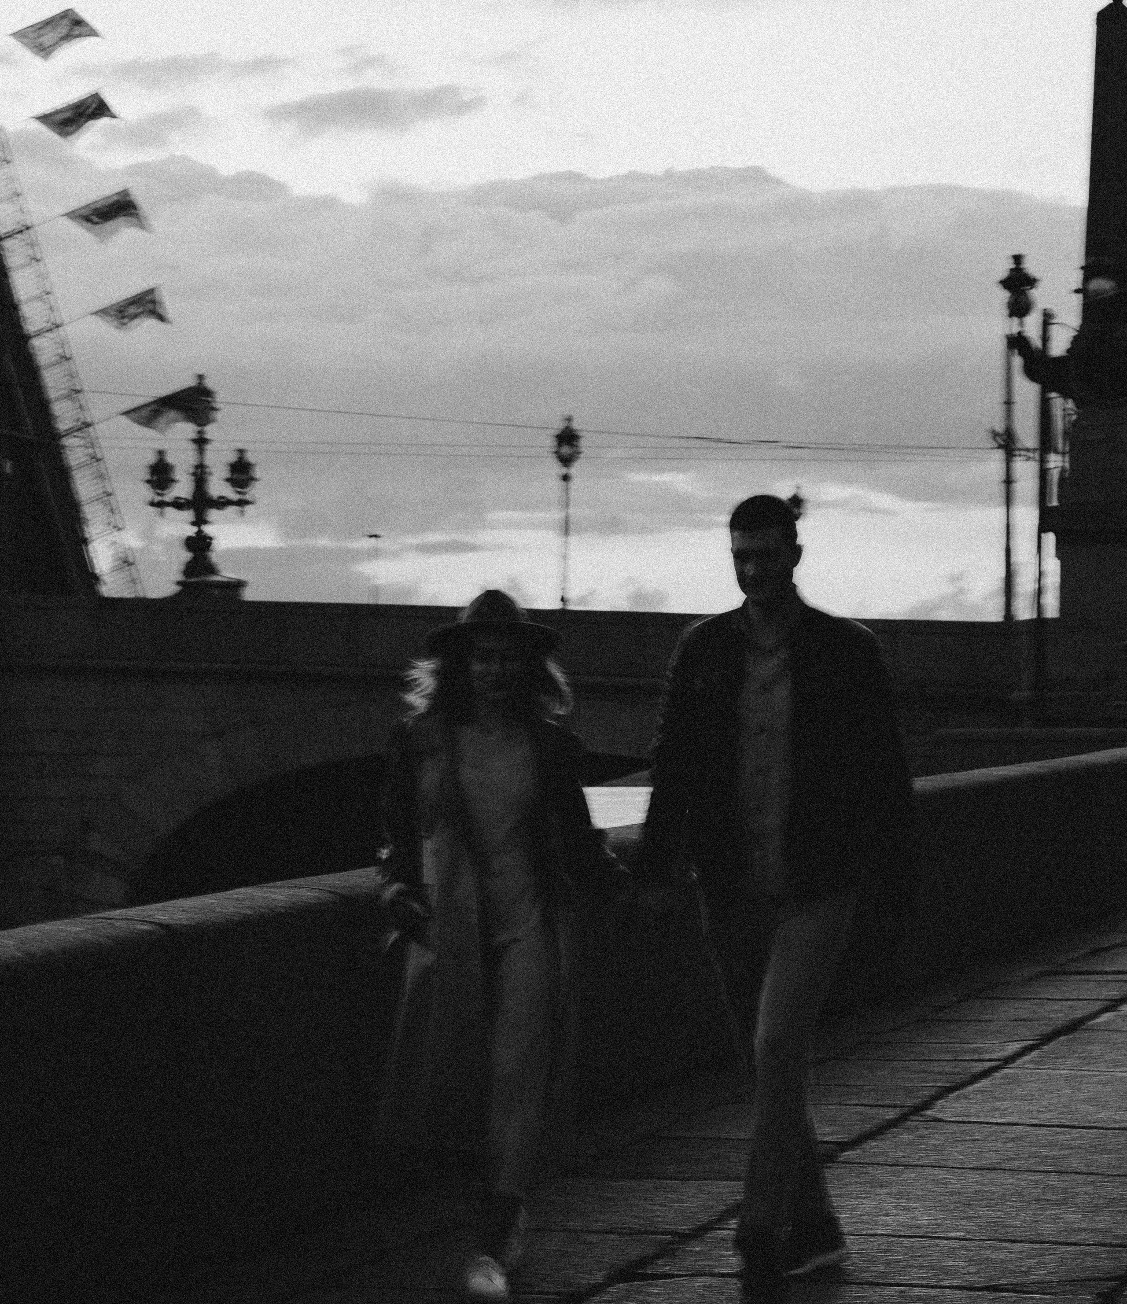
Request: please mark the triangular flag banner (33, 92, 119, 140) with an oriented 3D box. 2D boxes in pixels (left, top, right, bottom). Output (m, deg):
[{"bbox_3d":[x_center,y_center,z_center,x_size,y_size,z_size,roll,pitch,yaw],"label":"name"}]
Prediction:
[{"bbox_3d":[-11.474,-12.634,91.600,2.140,1.130,0.400,0,-2,24],"label":"triangular flag banner"}]

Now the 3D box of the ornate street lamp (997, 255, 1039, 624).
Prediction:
[{"bbox_3d":[9.563,-4.252,82.000,0.830,8.200,0.830,0,-1,0],"label":"ornate street lamp"}]

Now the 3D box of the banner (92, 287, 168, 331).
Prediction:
[{"bbox_3d":[-10.095,-8.036,91.200,1.930,1.000,0.400,0,-2,24],"label":"banner"}]

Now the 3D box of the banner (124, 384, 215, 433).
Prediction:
[{"bbox_3d":[-9.255,-5.705,91.000,2.360,1.120,0.400,0,-2,24],"label":"banner"}]

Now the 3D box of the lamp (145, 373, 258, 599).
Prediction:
[{"bbox_3d":[-8.314,-3.822,89.500,2.800,5.180,1.150,0,-2,27],"label":"lamp"}]

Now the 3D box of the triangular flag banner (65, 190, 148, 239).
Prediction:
[{"bbox_3d":[-10.721,-10.252,91.400,2.100,1.180,0.400,0,-2,24],"label":"triangular flag banner"}]

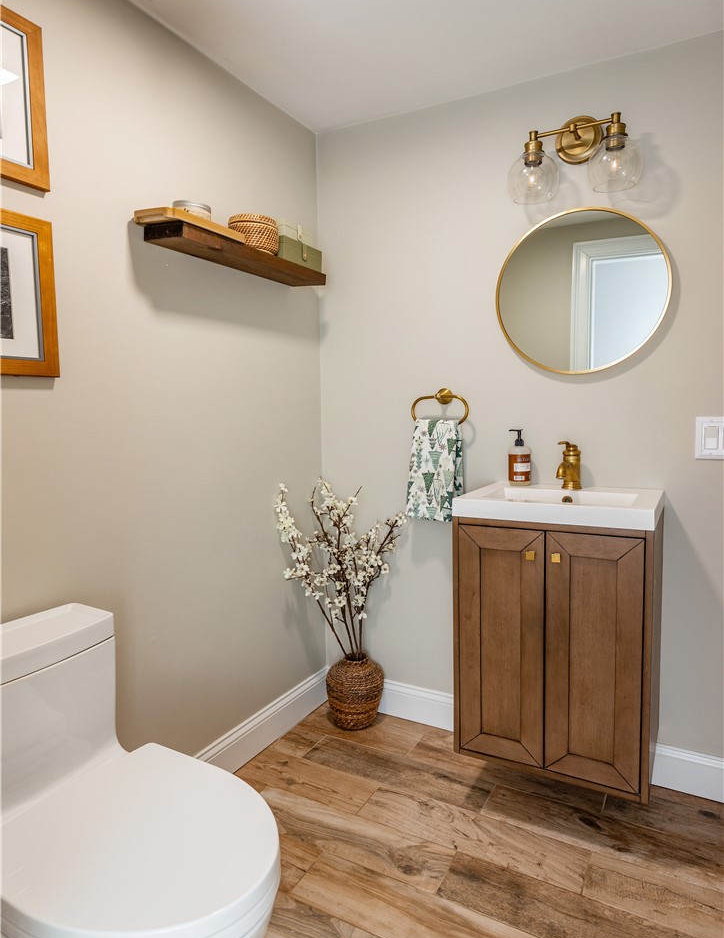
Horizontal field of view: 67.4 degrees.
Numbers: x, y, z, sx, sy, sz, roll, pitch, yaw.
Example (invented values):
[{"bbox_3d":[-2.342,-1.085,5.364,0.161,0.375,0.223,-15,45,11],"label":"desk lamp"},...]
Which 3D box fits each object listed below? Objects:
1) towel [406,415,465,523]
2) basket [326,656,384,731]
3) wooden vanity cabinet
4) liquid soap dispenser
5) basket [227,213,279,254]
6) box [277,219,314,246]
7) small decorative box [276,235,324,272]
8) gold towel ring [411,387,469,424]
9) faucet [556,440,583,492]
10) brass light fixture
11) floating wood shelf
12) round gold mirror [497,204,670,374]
[{"bbox_3d":[0.258,0.003,1.938,0.225,0.375,0.070,1,5,31],"label":"towel"},{"bbox_3d":[-0.024,0.845,2.082,0.222,0.248,0.222,-1,5,0],"label":"basket"},{"bbox_3d":[0.583,0.464,1.596,0.500,0.684,0.401,1,5,31],"label":"wooden vanity cabinet"},{"bbox_3d":[0.518,-0.035,1.784,0.068,0.186,0.066,0,5,16],"label":"liquid soap dispenser"},{"bbox_3d":[-0.340,-0.729,1.729,0.152,0.102,0.152,-1,5,0],"label":"basket"},{"bbox_3d":[-0.254,-0.789,1.867,0.095,0.060,0.155,1,5,30],"label":"box"},{"bbox_3d":[-0.249,-0.726,1.864,0.125,0.074,0.205,1,5,30],"label":"small decorative box"},{"bbox_3d":[0.279,-0.220,1.911,0.220,0.132,0.075,1,5,31],"label":"gold towel ring"},{"bbox_3d":[0.622,-0.009,1.631,0.062,0.152,0.165,1,5,31],"label":"faucet"},{"bbox_3d":[0.613,-0.927,1.584,0.370,0.270,0.172,1,5,31],"label":"brass light fixture"},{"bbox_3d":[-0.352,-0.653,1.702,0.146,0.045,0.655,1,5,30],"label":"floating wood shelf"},{"bbox_3d":[0.668,-0.546,1.671,0.505,0.505,0.030,1,5,31],"label":"round gold mirror"}]

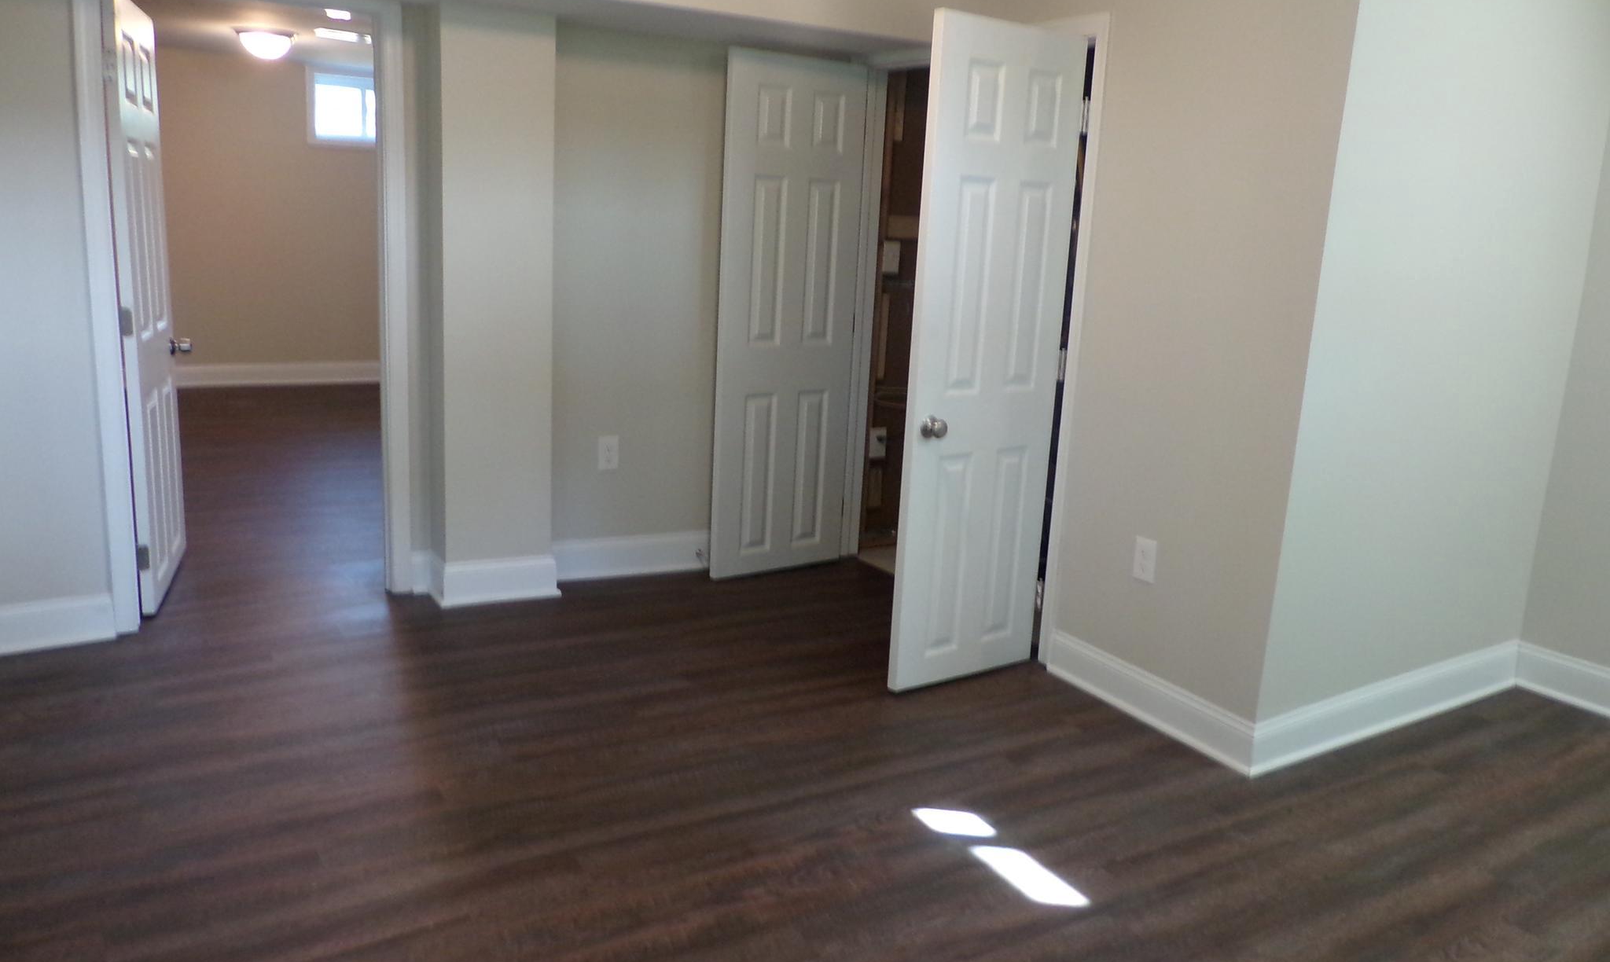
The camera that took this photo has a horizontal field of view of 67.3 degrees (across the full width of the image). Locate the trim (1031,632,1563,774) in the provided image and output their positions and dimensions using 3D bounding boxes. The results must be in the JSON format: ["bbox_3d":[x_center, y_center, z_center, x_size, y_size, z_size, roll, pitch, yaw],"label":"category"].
[{"bbox_3d":[1.525,0.561,3.782,1.350,0.140,0.790,-5,15,-31],"label":"trim"}]

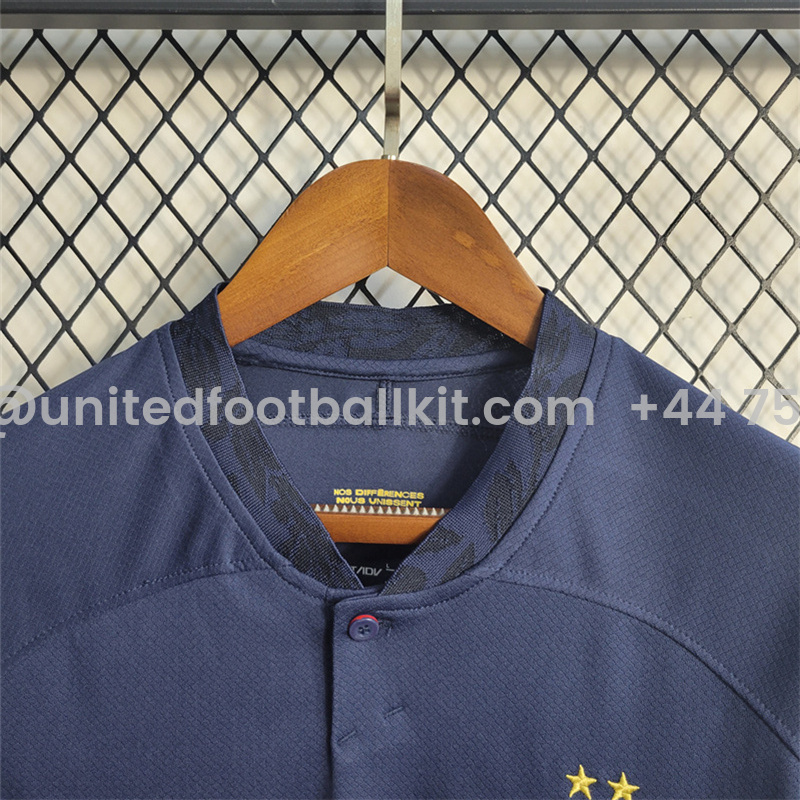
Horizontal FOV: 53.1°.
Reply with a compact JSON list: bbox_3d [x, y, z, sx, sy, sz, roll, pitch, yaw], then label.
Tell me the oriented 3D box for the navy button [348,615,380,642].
[{"bbox_3d":[-0.015,0.095,0.335,0.013,0.013,0.003,0,23,-11],"label":"navy button"}]

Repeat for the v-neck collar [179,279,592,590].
[{"bbox_3d":[-0.008,0.014,0.362,0.188,0.134,0.070,0,-1,0],"label":"v-neck collar"}]

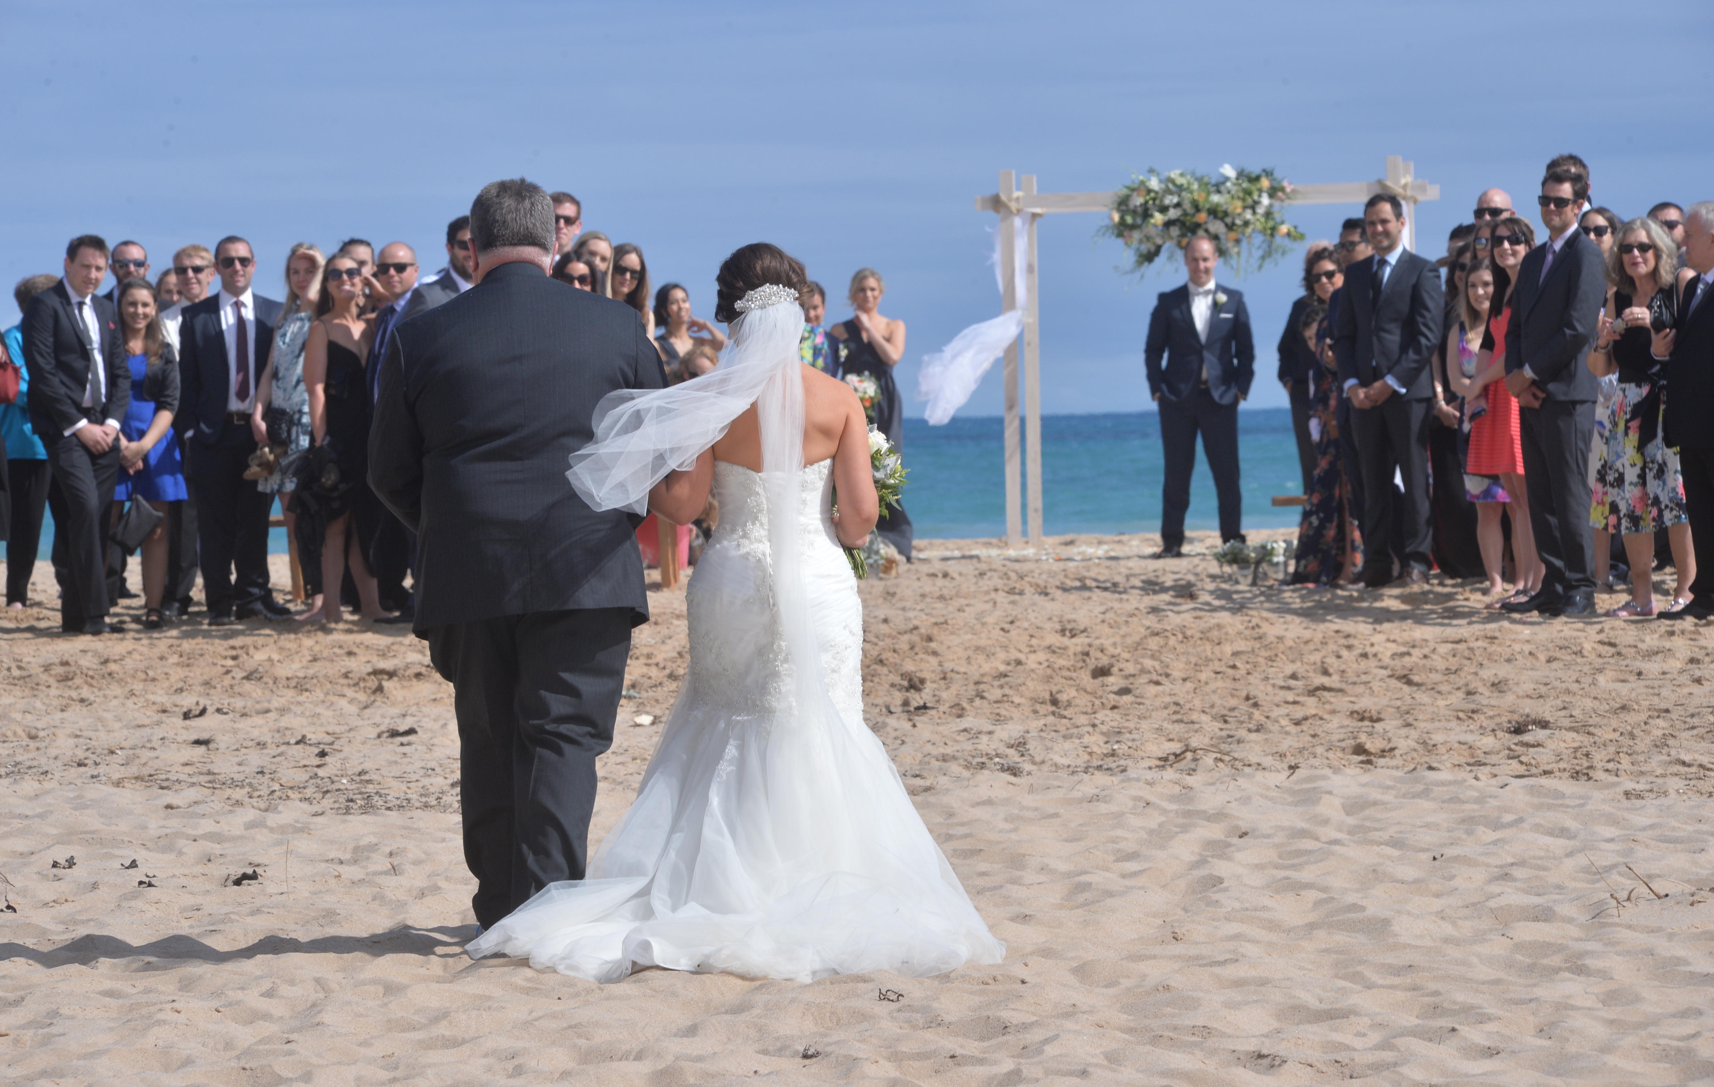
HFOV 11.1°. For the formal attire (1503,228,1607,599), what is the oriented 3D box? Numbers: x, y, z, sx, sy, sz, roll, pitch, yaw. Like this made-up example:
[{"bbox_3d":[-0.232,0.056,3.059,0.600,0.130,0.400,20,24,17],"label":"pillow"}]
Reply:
[{"bbox_3d":[2.959,-0.547,37.300,0.520,1.550,0.360,-1,1,38],"label":"formal attire"}]

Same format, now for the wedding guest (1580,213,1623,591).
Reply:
[{"bbox_3d":[3.342,-0.653,39.400,0.430,1.700,0.320,-1,1,22],"label":"wedding guest"}]

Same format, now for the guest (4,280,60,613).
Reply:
[{"bbox_3d":[-4.180,-0.518,44.500,0.440,1.670,0.330,-1,1,23],"label":"guest"}]

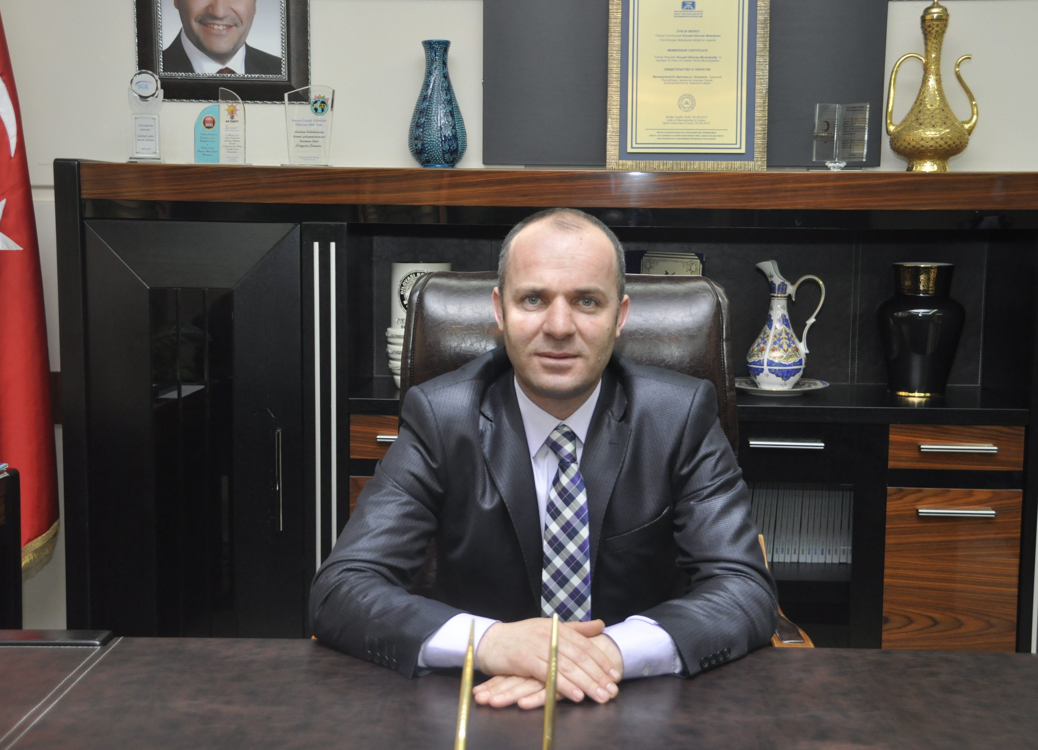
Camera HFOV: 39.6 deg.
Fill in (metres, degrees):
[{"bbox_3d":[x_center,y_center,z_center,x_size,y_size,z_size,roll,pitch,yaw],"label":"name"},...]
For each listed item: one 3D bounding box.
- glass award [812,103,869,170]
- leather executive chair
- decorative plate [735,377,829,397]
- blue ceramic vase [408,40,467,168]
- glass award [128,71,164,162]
[{"bbox_3d":[0.699,-0.518,3.138,0.127,0.150,0.060,1,7,2],"label":"glass award"},{"bbox_3d":[0.057,0.443,1.937,0.660,1.140,0.730,1,7,5],"label":"leather executive chair"},{"bbox_3d":[0.583,0.029,3.273,0.242,0.026,0.242,1,7,2],"label":"decorative plate"},{"bbox_3d":[-0.181,-0.598,3.189,0.129,0.285,0.129,1,7,2],"label":"blue ceramic vase"},{"bbox_3d":[-0.825,-0.570,3.185,0.078,0.201,0.055,1,7,2],"label":"glass award"}]

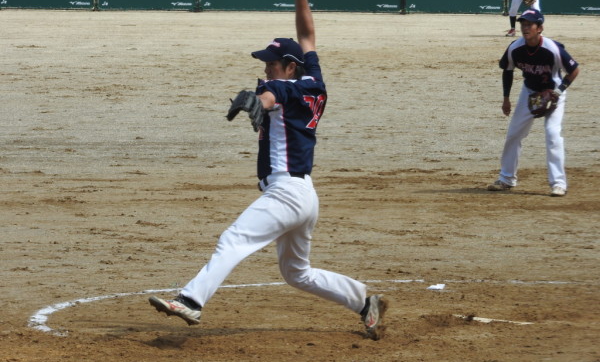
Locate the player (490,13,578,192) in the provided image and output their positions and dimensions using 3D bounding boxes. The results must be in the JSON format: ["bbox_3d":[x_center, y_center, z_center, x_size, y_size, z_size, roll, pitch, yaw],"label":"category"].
[{"bbox_3d":[1.863,-0.629,37.500,0.770,1.490,0.630,2,4,29],"label":"player"}]

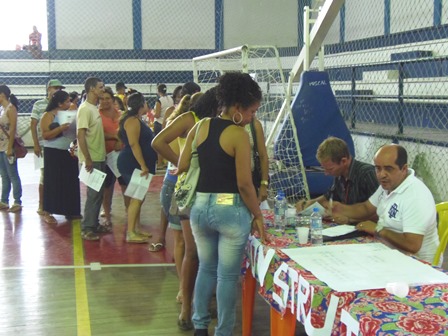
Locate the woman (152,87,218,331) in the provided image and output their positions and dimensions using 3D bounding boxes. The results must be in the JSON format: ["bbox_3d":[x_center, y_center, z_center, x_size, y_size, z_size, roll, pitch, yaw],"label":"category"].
[{"bbox_3d":[-0.244,0.290,4.196,0.500,1.570,0.420,5,9,40],"label":"woman"}]

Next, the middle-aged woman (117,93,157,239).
[{"bbox_3d":[-0.923,-0.008,6.668,0.410,1.550,0.450,-1,7,-6],"label":"middle-aged woman"}]

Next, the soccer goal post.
[{"bbox_3d":[0.332,-0.633,9.451,0.940,2.139,3.150,-2,7,-13],"label":"soccer goal post"}]

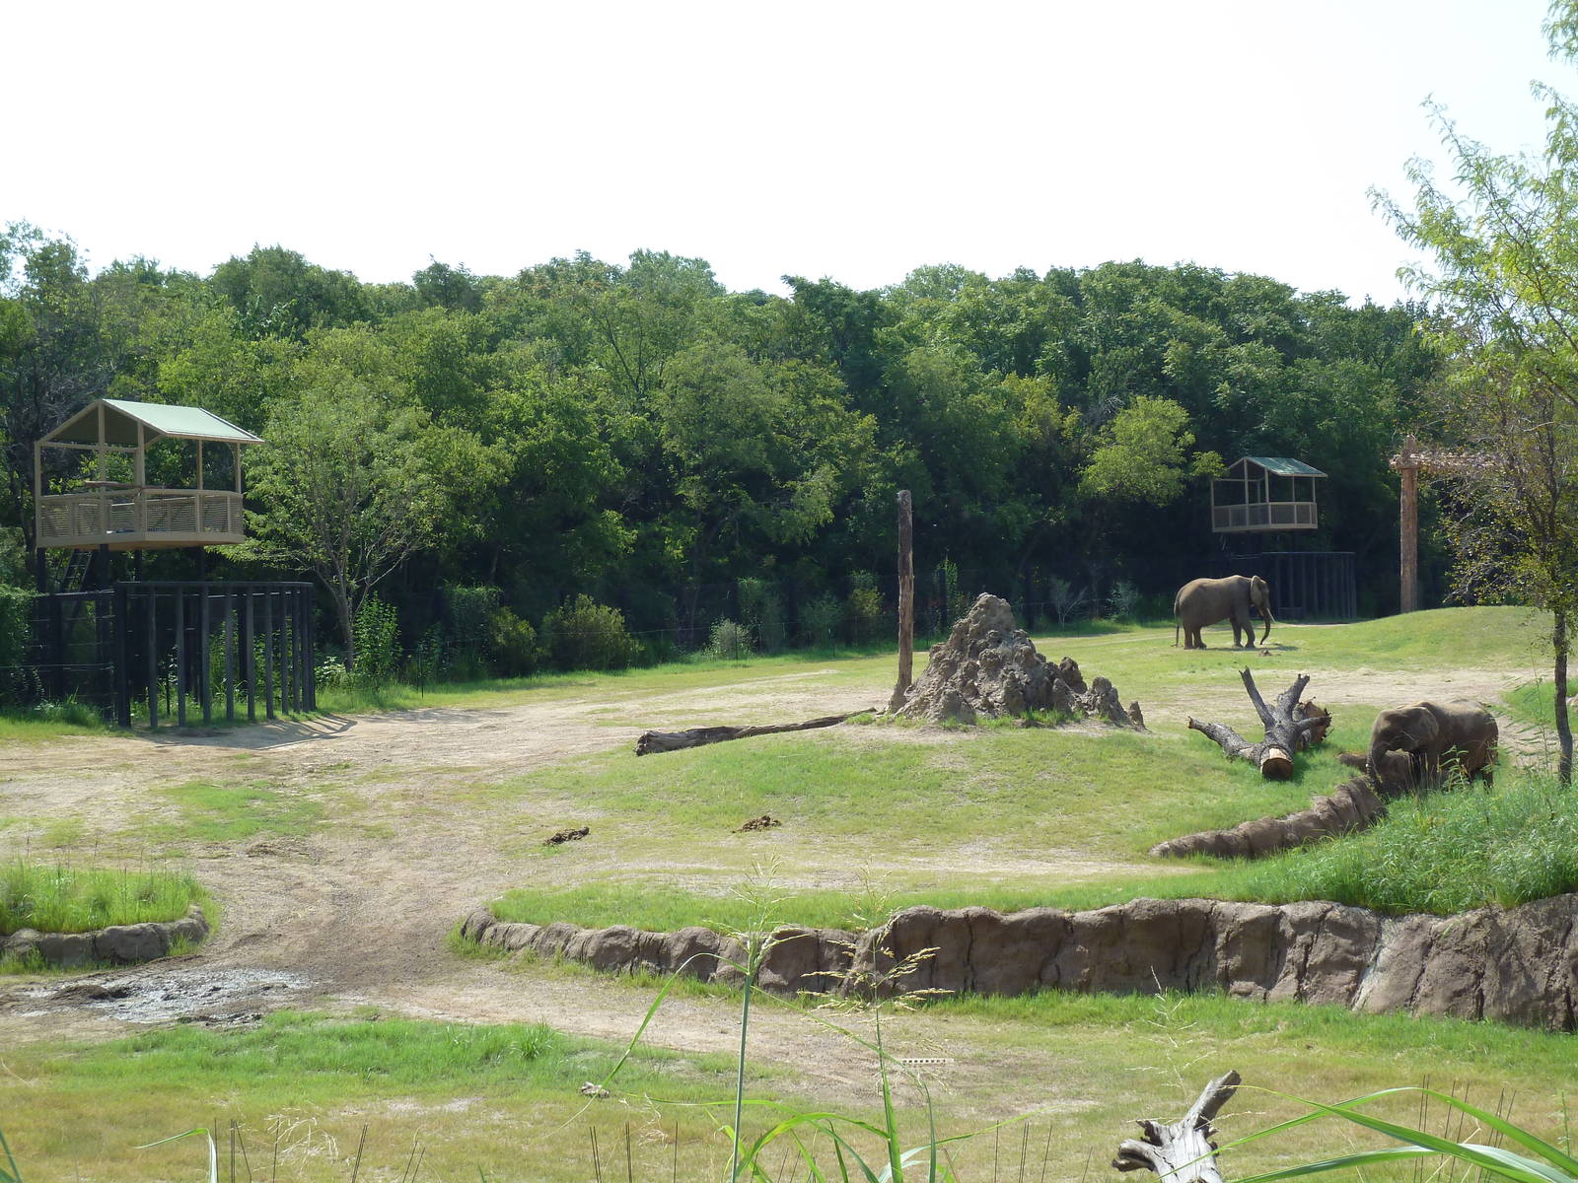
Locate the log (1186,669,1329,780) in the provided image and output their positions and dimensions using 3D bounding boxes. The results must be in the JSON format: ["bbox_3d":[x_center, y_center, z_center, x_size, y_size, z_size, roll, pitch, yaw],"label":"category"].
[{"bbox_3d":[9.074,2.564,48.500,2.700,1.800,2.900,-1,1,12],"label":"log"}]

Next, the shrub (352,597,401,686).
[{"bbox_3d":[-11.383,1.391,69.000,1.400,2.500,1.350,-1,1,0],"label":"shrub"}]

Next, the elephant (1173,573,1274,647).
[{"bbox_3d":[14.712,0.690,85.000,3.400,2.500,1.400,-1,1,-18],"label":"elephant"}]

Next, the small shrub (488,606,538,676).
[{"bbox_3d":[-8.352,1.513,76.000,1.500,2.100,1.500,-1,1,0],"label":"small shrub"}]

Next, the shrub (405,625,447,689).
[{"bbox_3d":[-10.137,1.841,70.000,1.200,1.800,1.200,-1,1,0],"label":"shrub"}]

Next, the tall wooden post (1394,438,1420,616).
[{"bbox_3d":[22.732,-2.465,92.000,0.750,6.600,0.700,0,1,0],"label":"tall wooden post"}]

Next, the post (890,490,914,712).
[{"bbox_3d":[2.579,0.210,57.000,0.450,5.050,0.420,0,1,0],"label":"post"}]

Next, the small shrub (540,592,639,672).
[{"bbox_3d":[-6.215,1.301,79.000,3.000,2.400,2.600,-1,1,0],"label":"small shrub"}]

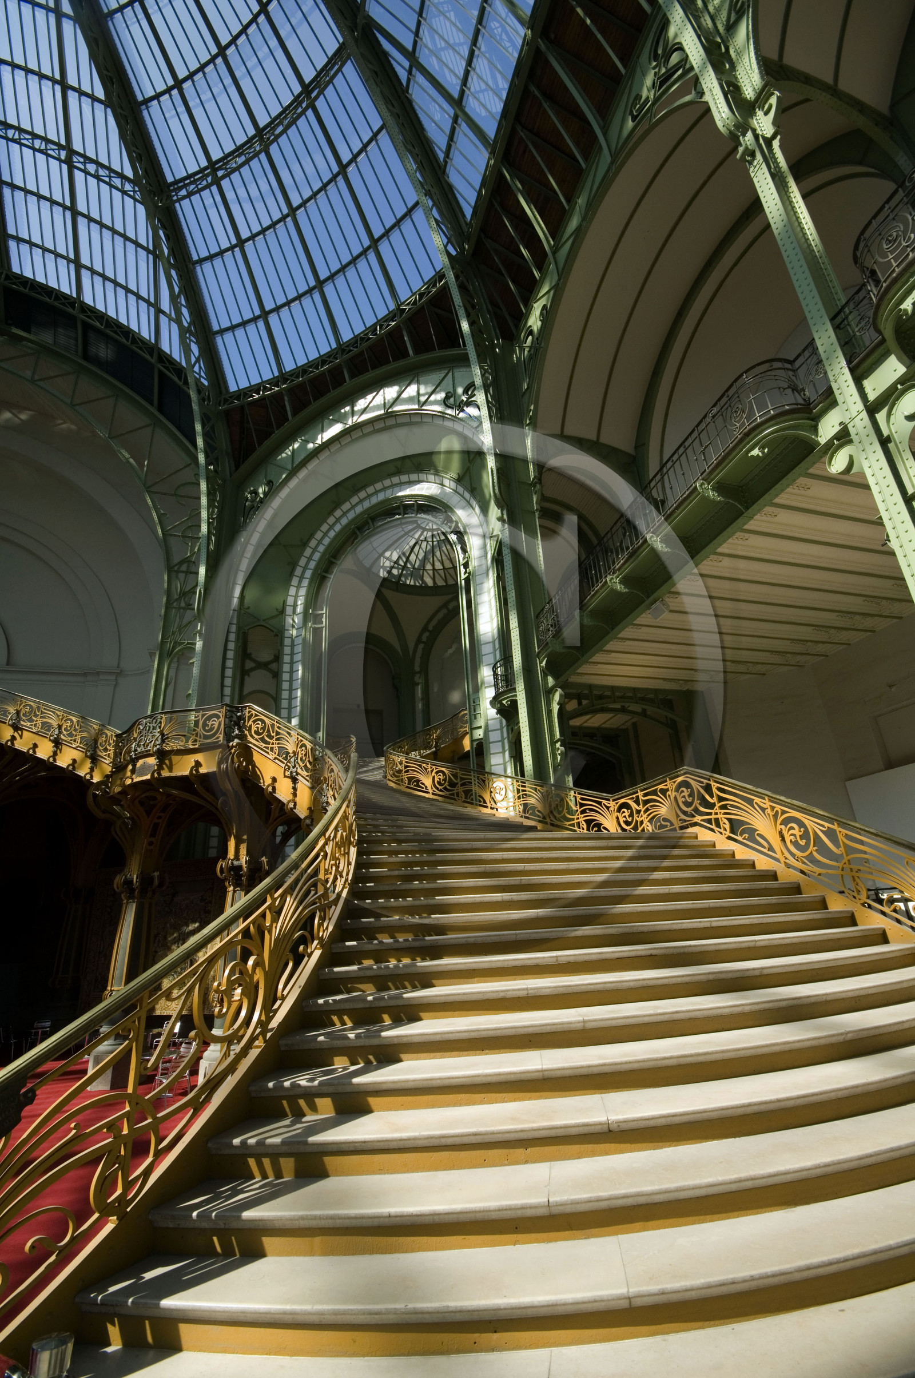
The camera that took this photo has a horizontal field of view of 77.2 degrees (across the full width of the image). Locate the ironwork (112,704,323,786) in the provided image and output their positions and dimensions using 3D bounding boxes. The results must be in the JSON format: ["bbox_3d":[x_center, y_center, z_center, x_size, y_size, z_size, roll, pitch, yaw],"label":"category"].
[{"bbox_3d":[-5.680,1.600,13.100,6.900,2.500,0.950,-13,-25,22],"label":"ironwork"}]

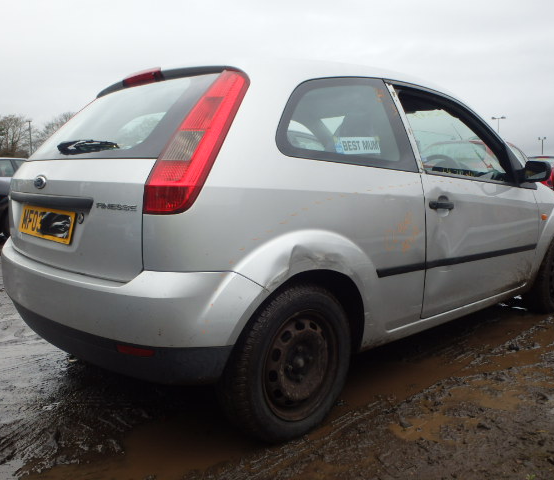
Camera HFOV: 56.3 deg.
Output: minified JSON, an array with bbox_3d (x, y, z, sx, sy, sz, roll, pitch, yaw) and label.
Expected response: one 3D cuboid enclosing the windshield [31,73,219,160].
[{"bbox_3d":[-0.685,-0.488,2.113,1.130,0.090,0.435,8,56,46],"label":"windshield"}]

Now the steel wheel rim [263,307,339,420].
[{"bbox_3d":[0.055,0.444,1.911,0.395,0.395,0.130,-7,10,-43],"label":"steel wheel rim"}]

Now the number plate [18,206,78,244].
[{"bbox_3d":[-0.886,-0.062,1.980,0.015,0.111,0.520,10,-1,-44],"label":"number plate"}]

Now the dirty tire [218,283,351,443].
[{"bbox_3d":[0.041,0.445,1.925,0.585,0.585,0.180,-7,10,-43],"label":"dirty tire"}]

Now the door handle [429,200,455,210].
[{"bbox_3d":[0.764,-0.162,2.390,0.205,0.037,0.045,-7,10,-43],"label":"door handle"}]

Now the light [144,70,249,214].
[{"bbox_3d":[-0.241,-0.336,1.653,0.184,0.623,0.118,12,-26,25],"label":"light"}]

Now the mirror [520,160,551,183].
[{"bbox_3d":[1.468,-0.388,2.952,0.115,0.115,0.185,-7,10,-43],"label":"mirror"}]

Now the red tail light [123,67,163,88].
[{"bbox_3d":[-0.559,-0.688,2.206,0.070,0.050,0.325,-7,10,-43],"label":"red tail light"}]

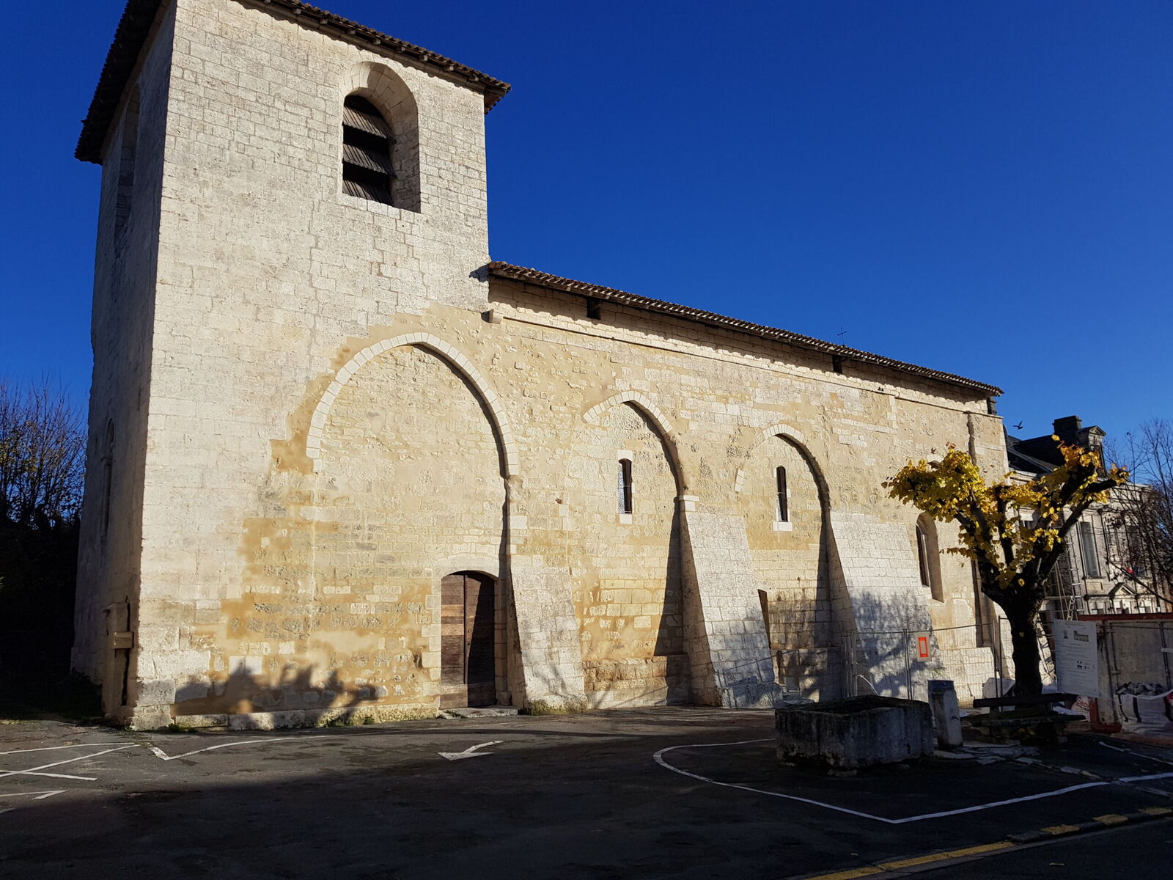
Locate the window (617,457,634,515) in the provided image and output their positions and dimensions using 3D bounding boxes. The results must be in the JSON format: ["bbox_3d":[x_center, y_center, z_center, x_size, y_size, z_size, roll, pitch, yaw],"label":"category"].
[{"bbox_3d":[0.758,0.982,18.572,0.421,1.203,0.250,6,-13,-34],"label":"window"}]

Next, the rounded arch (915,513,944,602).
[{"bbox_3d":[9.339,3.243,24.204,1.048,2.282,0.400,6,-13,-34],"label":"rounded arch"}]

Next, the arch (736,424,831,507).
[{"bbox_3d":[4.557,0.634,21.175,3.135,1.984,0.350,6,-13,-34],"label":"arch"}]

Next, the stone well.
[{"bbox_3d":[3.614,3.876,11.743,1.881,0.644,1.060,6,-13,-34],"label":"stone well"}]

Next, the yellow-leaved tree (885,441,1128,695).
[{"bbox_3d":[6.977,2.382,14.407,3.750,4.816,3.500,-6,-12,24],"label":"yellow-leaved tree"}]

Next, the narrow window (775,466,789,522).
[{"bbox_3d":[4.649,1.313,21.285,0.391,1.367,0.250,6,-13,-34],"label":"narrow window"}]

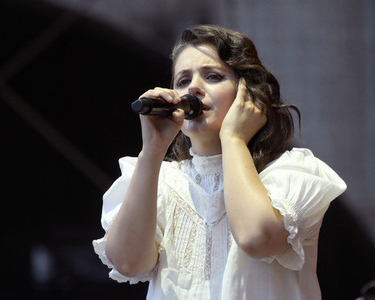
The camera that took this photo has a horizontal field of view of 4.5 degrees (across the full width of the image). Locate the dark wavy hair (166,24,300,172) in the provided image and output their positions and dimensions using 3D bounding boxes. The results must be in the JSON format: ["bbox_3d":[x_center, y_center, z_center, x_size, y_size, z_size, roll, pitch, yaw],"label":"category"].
[{"bbox_3d":[0.086,-0.100,9.250,0.235,0.270,0.225,-5,-11,28],"label":"dark wavy hair"}]

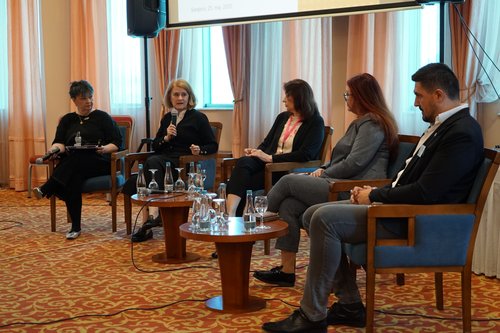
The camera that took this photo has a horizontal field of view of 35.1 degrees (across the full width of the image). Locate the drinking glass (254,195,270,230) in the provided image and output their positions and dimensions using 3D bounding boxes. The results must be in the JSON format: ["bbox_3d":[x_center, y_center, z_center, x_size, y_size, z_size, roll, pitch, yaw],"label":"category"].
[{"bbox_3d":[0.077,0.246,4.290,0.078,0.175,0.078,-1,6,0],"label":"drinking glass"}]

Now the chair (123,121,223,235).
[{"bbox_3d":[-0.637,0.102,6.683,0.609,0.905,0.620,2,6,28],"label":"chair"}]

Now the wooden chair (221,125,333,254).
[{"bbox_3d":[0.197,0.156,6.046,0.620,0.905,0.609,-4,7,-35],"label":"wooden chair"}]

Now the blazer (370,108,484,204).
[{"bbox_3d":[0.868,0.029,3.945,0.550,0.630,0.500,0,6,1],"label":"blazer"}]

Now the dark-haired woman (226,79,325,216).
[{"bbox_3d":[0.051,-0.013,5.930,0.840,1.265,0.540,-5,7,-38],"label":"dark-haired woman"}]

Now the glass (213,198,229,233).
[{"bbox_3d":[-0.162,0.256,4.220,0.078,0.172,0.078,-1,6,0],"label":"glass"}]

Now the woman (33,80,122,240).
[{"bbox_3d":[-1.466,-0.085,6.753,0.680,1.280,0.800,0,6,8],"label":"woman"}]

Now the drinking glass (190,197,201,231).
[{"bbox_3d":[-0.284,0.252,4.348,0.072,0.165,0.072,-1,6,0],"label":"drinking glass"}]

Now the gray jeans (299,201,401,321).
[{"bbox_3d":[0.588,0.447,3.987,0.660,0.600,0.440,0,6,1],"label":"gray jeans"}]

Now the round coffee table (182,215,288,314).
[{"bbox_3d":[-0.083,0.550,4.396,0.602,0.448,0.602,-1,6,0],"label":"round coffee table"}]

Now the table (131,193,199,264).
[{"bbox_3d":[-0.532,0.431,5.645,0.602,0.452,0.602,-1,6,0],"label":"table"}]

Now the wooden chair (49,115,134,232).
[{"bbox_3d":[-1.389,0.077,6.958,0.575,0.905,0.645,0,6,5],"label":"wooden chair"}]

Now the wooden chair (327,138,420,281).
[{"bbox_3d":[0.656,0.259,4.973,0.645,0.905,0.575,-3,6,-19],"label":"wooden chair"}]

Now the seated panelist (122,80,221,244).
[{"bbox_3d":[-0.676,-0.076,6.523,0.590,1.290,0.810,2,6,26],"label":"seated panelist"}]

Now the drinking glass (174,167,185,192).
[{"bbox_3d":[-0.523,0.101,5.851,0.072,0.165,0.072,-1,6,0],"label":"drinking glass"}]

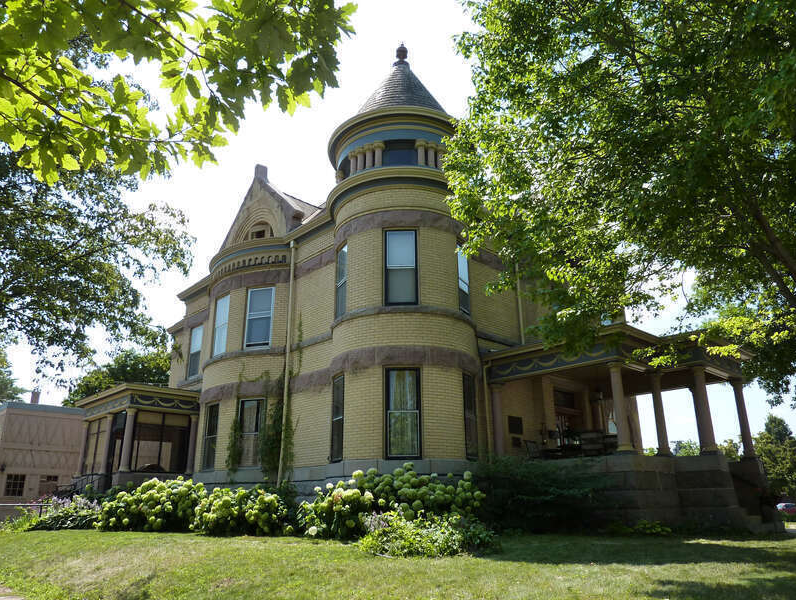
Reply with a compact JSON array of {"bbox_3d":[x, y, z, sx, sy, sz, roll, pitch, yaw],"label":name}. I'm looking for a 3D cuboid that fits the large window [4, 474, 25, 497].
[{"bbox_3d":[-20.837,10.082,31.402,0.900,1.100,0.140,17,-26,-41],"label":"large window"}]

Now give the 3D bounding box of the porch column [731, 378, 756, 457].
[{"bbox_3d":[8.824,3.008,14.770,0.340,2.000,0.340,17,-26,-41],"label":"porch column"}]

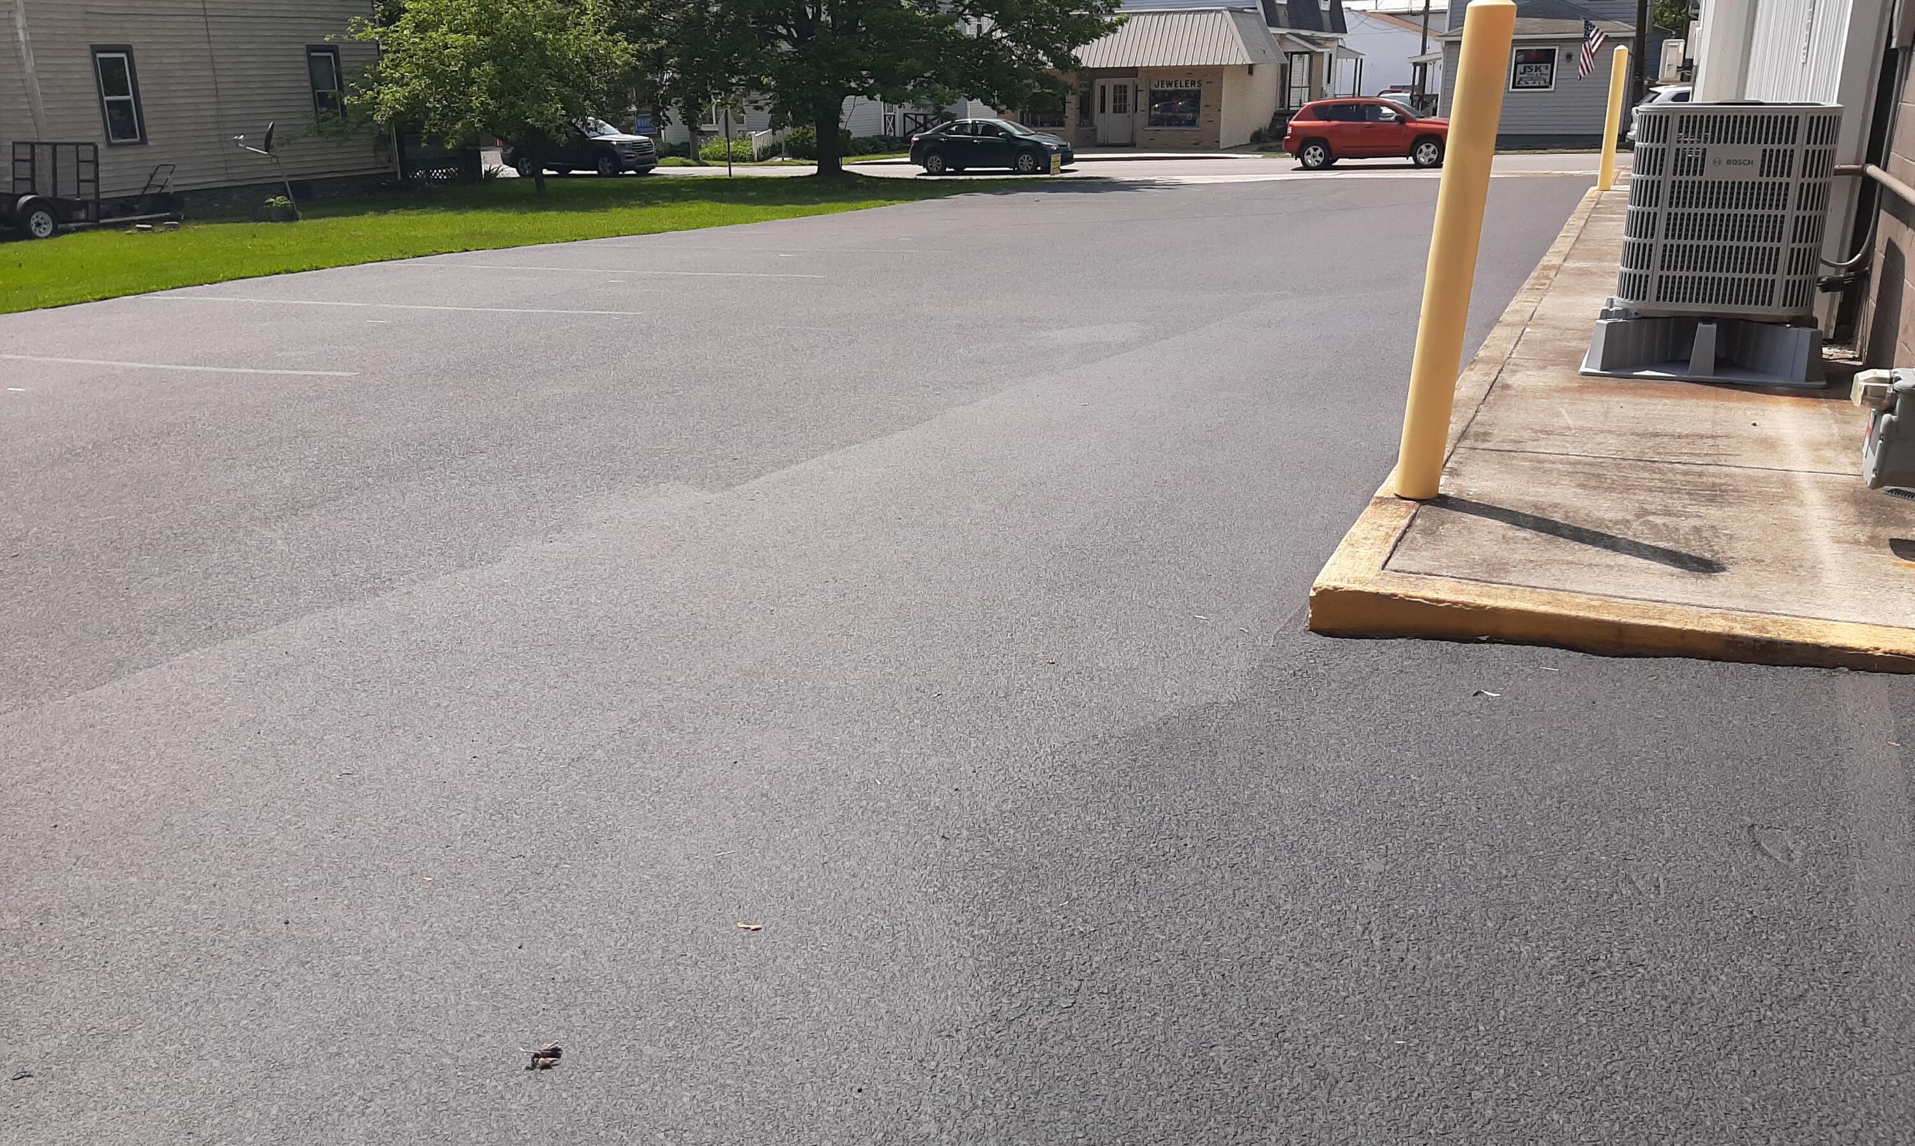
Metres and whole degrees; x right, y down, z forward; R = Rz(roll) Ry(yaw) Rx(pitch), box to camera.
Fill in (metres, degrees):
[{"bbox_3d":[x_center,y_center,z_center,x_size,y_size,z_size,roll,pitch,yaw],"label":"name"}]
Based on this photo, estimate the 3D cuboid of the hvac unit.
[{"bbox_3d":[3.336,-1.465,6.304,0.900,1.100,0.900,8,20,23],"label":"hvac unit"}]

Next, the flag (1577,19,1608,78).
[{"bbox_3d":[17.640,-14.565,39.950,0.800,1.550,0.300,8,20,23],"label":"flag"}]

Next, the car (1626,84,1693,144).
[{"bbox_3d":[17.507,-10.053,32.148,4.600,1.680,1.840,8,20,23],"label":"car"}]

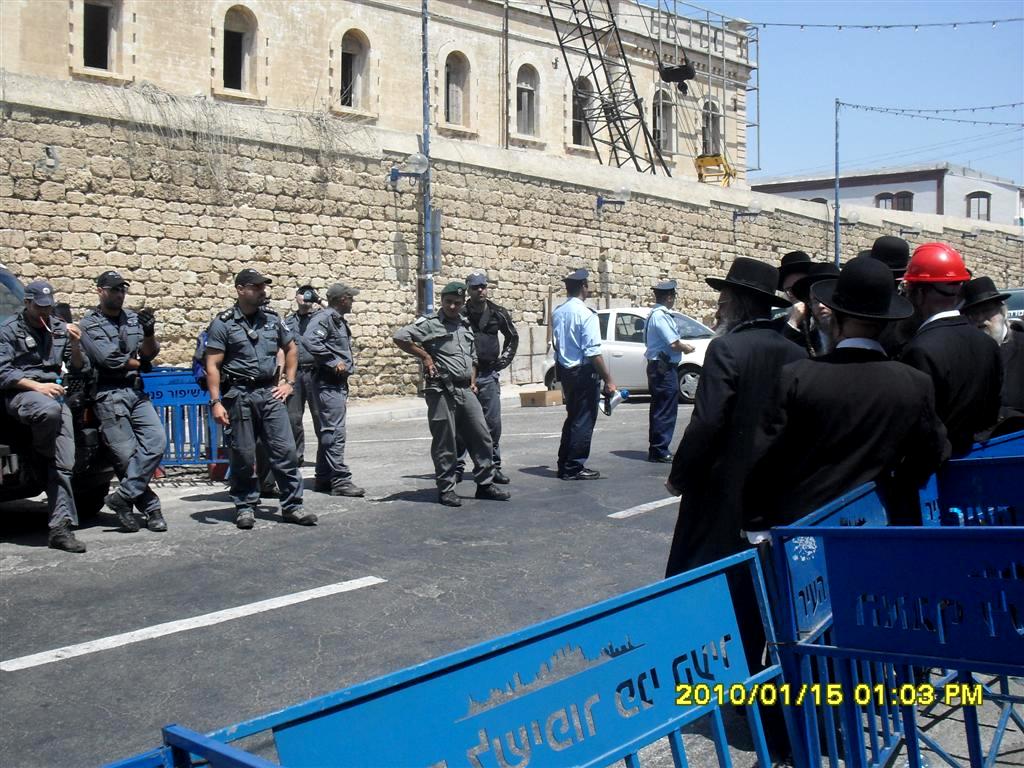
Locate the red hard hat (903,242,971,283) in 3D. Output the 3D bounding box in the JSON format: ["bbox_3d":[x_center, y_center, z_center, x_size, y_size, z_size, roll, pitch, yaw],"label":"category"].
[{"bbox_3d":[1.626,-0.461,4.300,0.235,0.155,0.285,-2,3,-45],"label":"red hard hat"}]

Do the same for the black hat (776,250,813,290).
[{"bbox_3d":[1.850,-0.790,7.300,0.340,0.150,0.370,0,2,9],"label":"black hat"}]

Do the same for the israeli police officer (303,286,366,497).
[{"bbox_3d":[-1.505,0.030,9.500,0.470,1.760,0.500,1,2,16],"label":"israeli police officer"}]

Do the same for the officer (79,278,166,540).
[{"bbox_3d":[-2.651,0.112,7.650,0.570,1.740,0.530,-2,4,-29],"label":"officer"}]

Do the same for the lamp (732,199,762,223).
[{"bbox_3d":[5.460,-3.980,25.900,0.730,0.530,0.300,2,3,38],"label":"lamp"}]

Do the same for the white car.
[{"bbox_3d":[2.380,-0.500,18.400,3.700,1.500,1.680,2,4,33],"label":"white car"}]

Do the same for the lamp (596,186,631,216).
[{"bbox_3d":[1.950,-3.540,21.600,0.730,0.520,0.300,2,3,38],"label":"lamp"}]

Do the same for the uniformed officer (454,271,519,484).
[{"bbox_3d":[-0.226,-0.051,9.600,0.580,1.820,0.420,-1,2,-14],"label":"uniformed officer"}]

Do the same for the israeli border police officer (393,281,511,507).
[{"bbox_3d":[-0.484,0.056,9.000,0.780,1.755,0.500,-2,3,-37],"label":"israeli border police officer"}]

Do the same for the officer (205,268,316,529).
[{"bbox_3d":[-1.810,0.070,8.100,0.680,1.800,0.450,-1,2,-30],"label":"officer"}]

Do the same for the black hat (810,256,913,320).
[{"bbox_3d":[1.188,-0.336,3.800,0.350,0.155,0.370,1,22,-6],"label":"black hat"}]

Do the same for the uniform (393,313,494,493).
[{"bbox_3d":[-0.536,0.145,8.800,0.720,1.420,0.500,-1,2,-30],"label":"uniform"}]

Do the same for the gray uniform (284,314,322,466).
[{"bbox_3d":[-1.772,0.124,9.600,0.550,1.500,0.380,-1,3,-12],"label":"gray uniform"}]

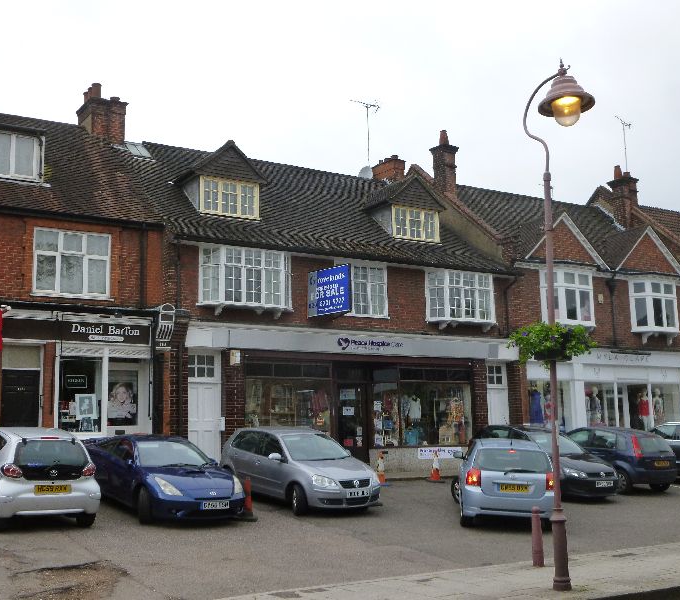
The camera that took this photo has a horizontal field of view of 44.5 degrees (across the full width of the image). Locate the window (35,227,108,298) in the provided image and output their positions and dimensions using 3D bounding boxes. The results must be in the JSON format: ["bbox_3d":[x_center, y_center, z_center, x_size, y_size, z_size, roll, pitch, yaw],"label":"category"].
[{"bbox_3d":[-6.075,-0.806,18.920,1.695,1.522,0.150,4,-10,-26],"label":"window"}]

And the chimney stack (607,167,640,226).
[{"bbox_3d":[11.133,-3.949,32.508,0.820,2.524,0.850,4,-10,-28],"label":"chimney stack"}]

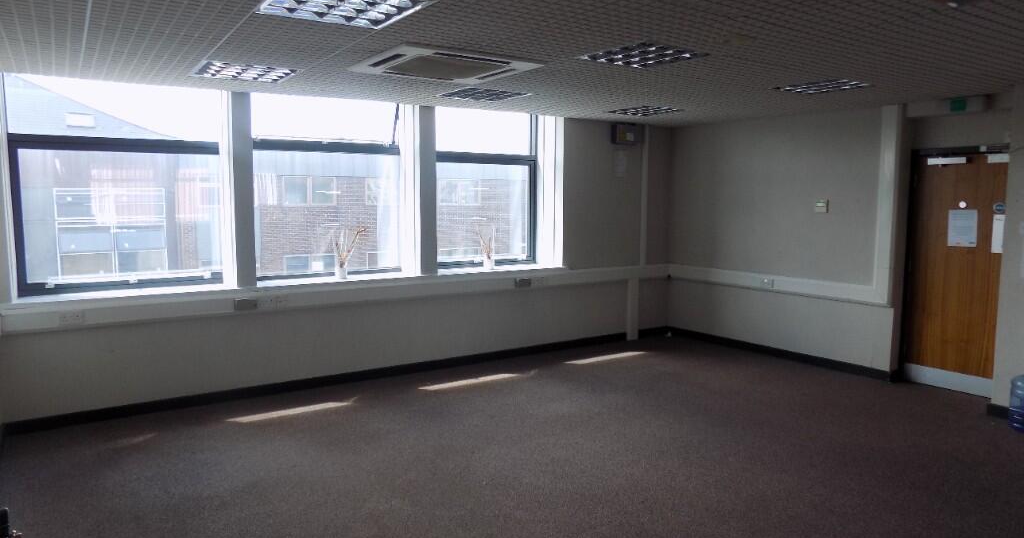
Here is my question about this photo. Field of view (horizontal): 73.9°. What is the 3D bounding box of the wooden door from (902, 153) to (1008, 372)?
[{"bbox_3d":[3.783,0.033,5.691,0.055,1.970,0.810,-4,7,-34],"label":"wooden door"}]

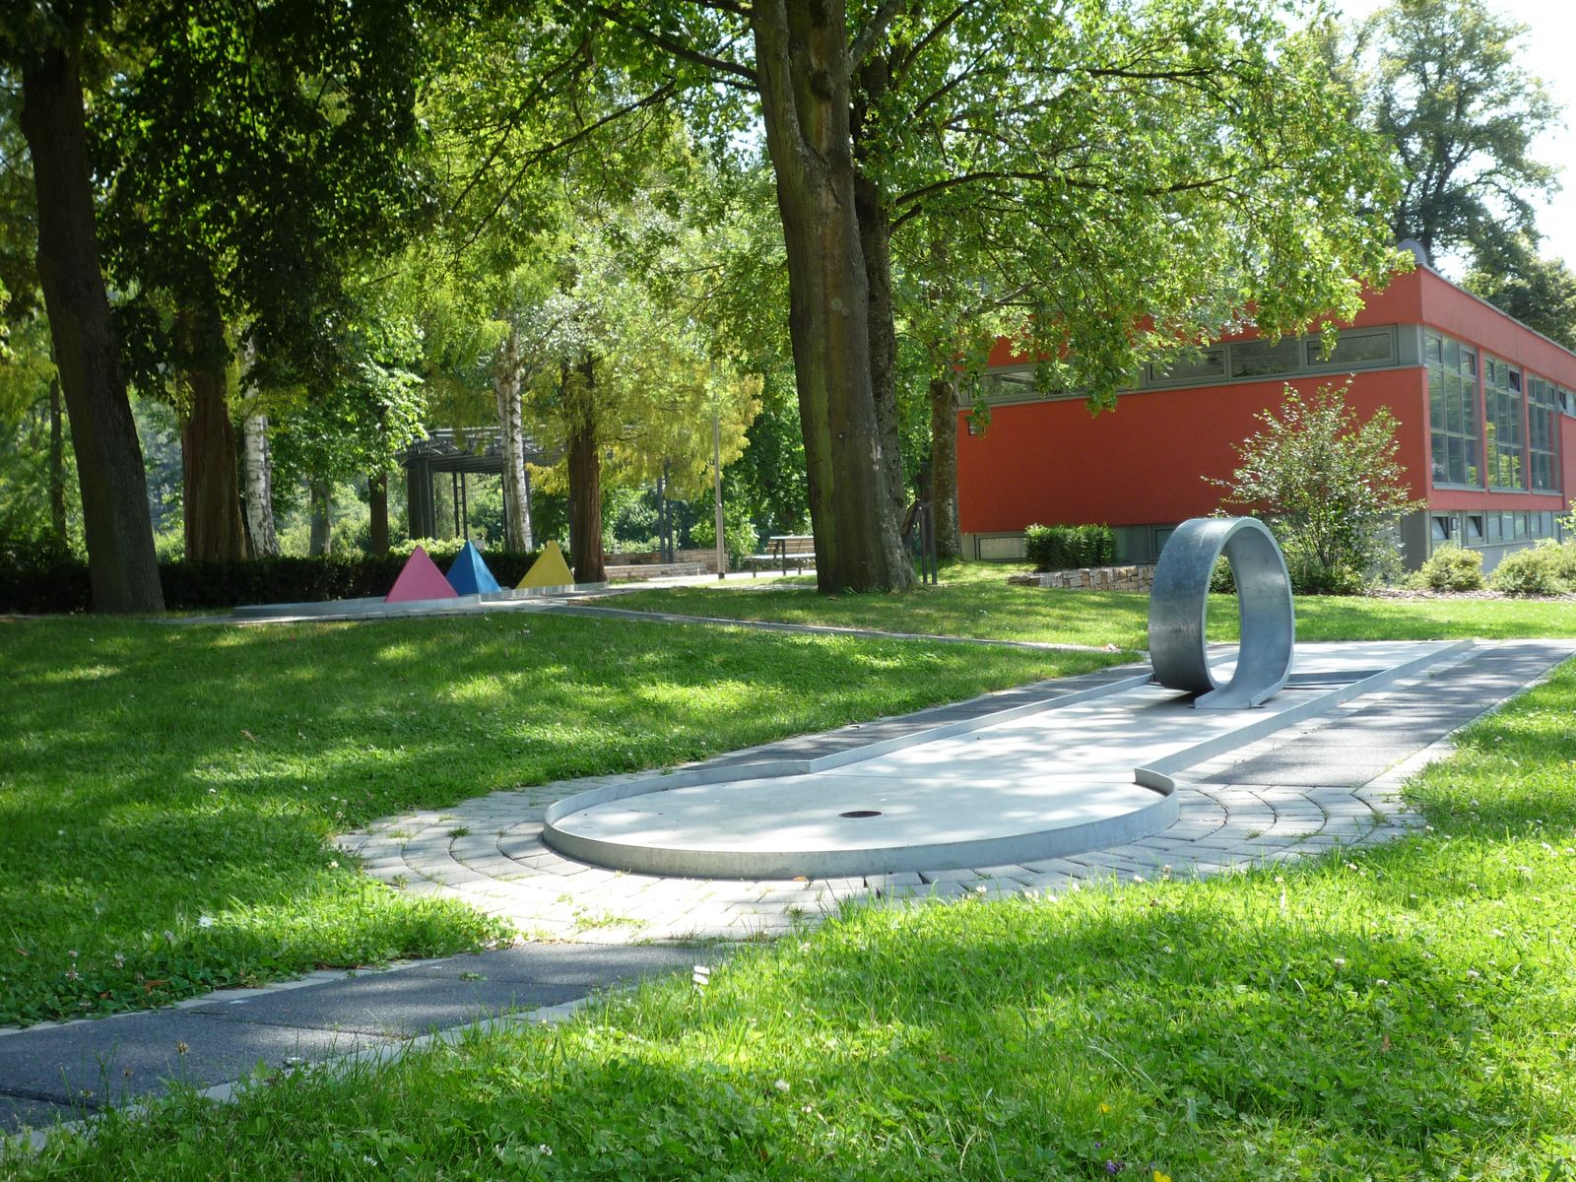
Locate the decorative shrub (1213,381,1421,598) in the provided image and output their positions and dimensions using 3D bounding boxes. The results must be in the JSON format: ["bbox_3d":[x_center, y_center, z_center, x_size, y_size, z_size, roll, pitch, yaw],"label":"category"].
[{"bbox_3d":[7.463,-1.430,25.000,2.900,2.920,2.600,-2,1,17],"label":"decorative shrub"}]

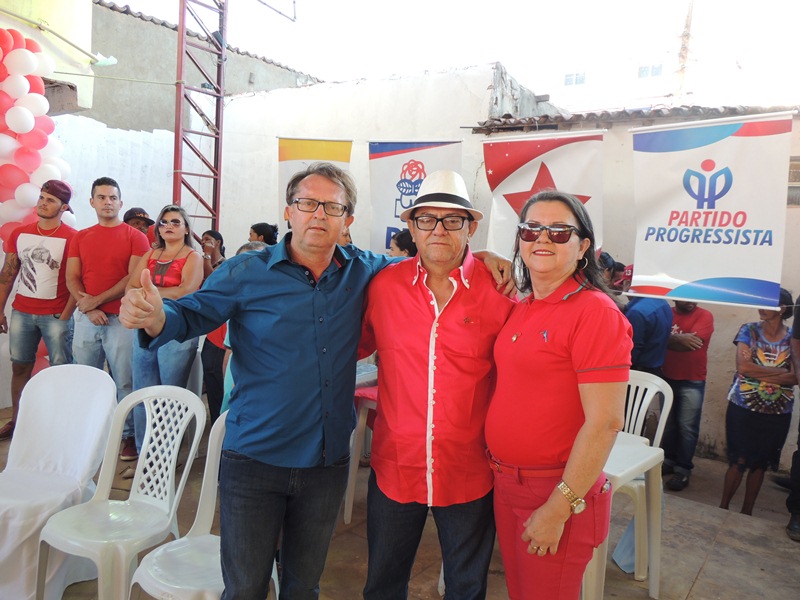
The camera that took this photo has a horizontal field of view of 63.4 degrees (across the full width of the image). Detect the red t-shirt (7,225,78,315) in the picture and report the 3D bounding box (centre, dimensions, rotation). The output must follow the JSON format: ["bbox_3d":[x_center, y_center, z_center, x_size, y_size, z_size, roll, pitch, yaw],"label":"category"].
[{"bbox_3d":[-2.438,-0.214,4.400,0.480,0.640,0.280,-2,7,-24],"label":"red t-shirt"}]

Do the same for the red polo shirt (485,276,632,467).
[{"bbox_3d":[0.399,0.185,1.750,0.450,0.510,0.290,6,4,35],"label":"red polo shirt"}]

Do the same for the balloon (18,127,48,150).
[{"bbox_3d":[-2.662,-1.169,4.700,0.215,0.190,0.205,3,3,0],"label":"balloon"}]

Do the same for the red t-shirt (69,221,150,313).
[{"bbox_3d":[-1.734,-0.187,3.850,0.490,0.570,0.270,2,3,-21],"label":"red t-shirt"}]

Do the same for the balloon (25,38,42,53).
[{"bbox_3d":[-2.784,-1.855,4.850,0.220,0.230,0.220,-3,7,-30],"label":"balloon"}]

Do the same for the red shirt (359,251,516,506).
[{"bbox_3d":[0.108,0.227,1.870,0.500,0.730,0.300,1,6,3],"label":"red shirt"}]

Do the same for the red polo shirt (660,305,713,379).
[{"bbox_3d":[2.220,0.340,5.050,0.480,0.590,0.280,5,4,29],"label":"red polo shirt"}]

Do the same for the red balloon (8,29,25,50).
[{"bbox_3d":[-2.912,-1.915,4.850,0.220,0.230,0.220,-3,7,-30],"label":"red balloon"}]

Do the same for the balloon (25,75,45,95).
[{"bbox_3d":[-2.701,-1.556,4.750,0.200,0.205,0.200,3,3,0],"label":"balloon"}]

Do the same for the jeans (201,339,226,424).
[{"bbox_3d":[-1.358,0.664,4.750,0.240,0.850,0.310,1,4,-37],"label":"jeans"}]

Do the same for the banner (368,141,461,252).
[{"bbox_3d":[0.083,-0.769,5.431,0.900,1.120,0.040,6,4,34],"label":"banner"}]

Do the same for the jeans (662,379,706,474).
[{"bbox_3d":[2.234,0.942,5.100,0.380,0.920,0.290,6,8,35],"label":"jeans"}]

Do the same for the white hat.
[{"bbox_3d":[0.120,-0.296,1.870,0.250,0.135,0.285,1,6,1],"label":"white hat"}]

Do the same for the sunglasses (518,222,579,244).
[{"bbox_3d":[0.414,-0.182,1.770,0.147,0.054,0.150,4,7,28],"label":"sunglasses"}]

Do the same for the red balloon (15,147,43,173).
[{"bbox_3d":[-2.698,-1.017,4.700,0.205,0.200,0.205,3,3,0],"label":"red balloon"}]

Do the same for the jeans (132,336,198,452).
[{"bbox_3d":[-1.433,0.543,3.970,0.410,0.930,0.290,-1,7,-18],"label":"jeans"}]

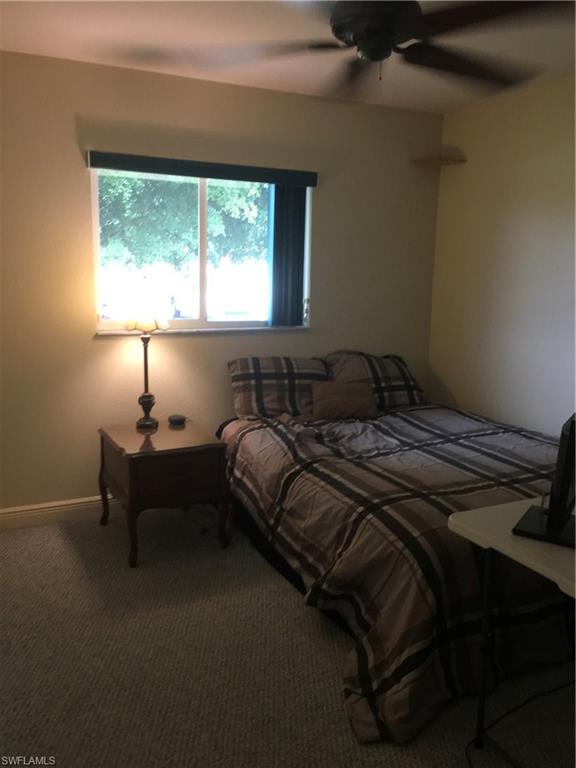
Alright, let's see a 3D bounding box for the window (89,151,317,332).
[{"bbox_3d":[-0.447,-0.763,3.645,1.296,0.941,0.100,-4,11,-24],"label":"window"}]

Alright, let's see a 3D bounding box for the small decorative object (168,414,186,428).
[{"bbox_3d":[-0.614,0.206,3.592,0.088,0.036,0.088,-4,11,-24],"label":"small decorative object"}]

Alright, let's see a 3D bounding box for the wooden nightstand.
[{"bbox_3d":[-0.657,0.541,3.393,0.530,0.555,0.590,-5,12,-28],"label":"wooden nightstand"}]

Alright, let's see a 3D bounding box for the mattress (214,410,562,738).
[{"bbox_3d":[0.650,0.586,3.223,1.620,0.570,2.070,-4,11,-26],"label":"mattress"}]

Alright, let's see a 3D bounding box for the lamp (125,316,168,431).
[{"bbox_3d":[-0.776,-0.076,3.468,0.235,0.630,0.235,-4,11,-24],"label":"lamp"}]

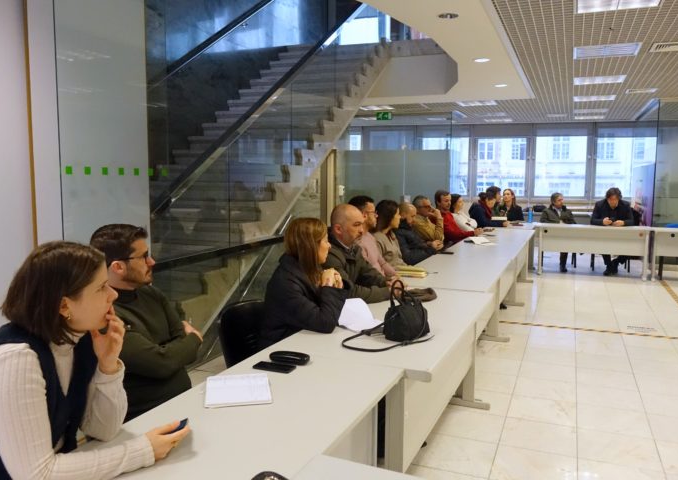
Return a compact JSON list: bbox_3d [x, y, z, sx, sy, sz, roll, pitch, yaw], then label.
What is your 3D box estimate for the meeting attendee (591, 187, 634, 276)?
[{"bbox_3d":[4.314,-0.160,9.183,0.640,1.330,0.850,3,7,22],"label":"meeting attendee"}]

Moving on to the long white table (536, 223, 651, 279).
[{"bbox_3d":[3.909,0.157,9.023,1.600,0.730,0.730,3,7,22],"label":"long white table"}]

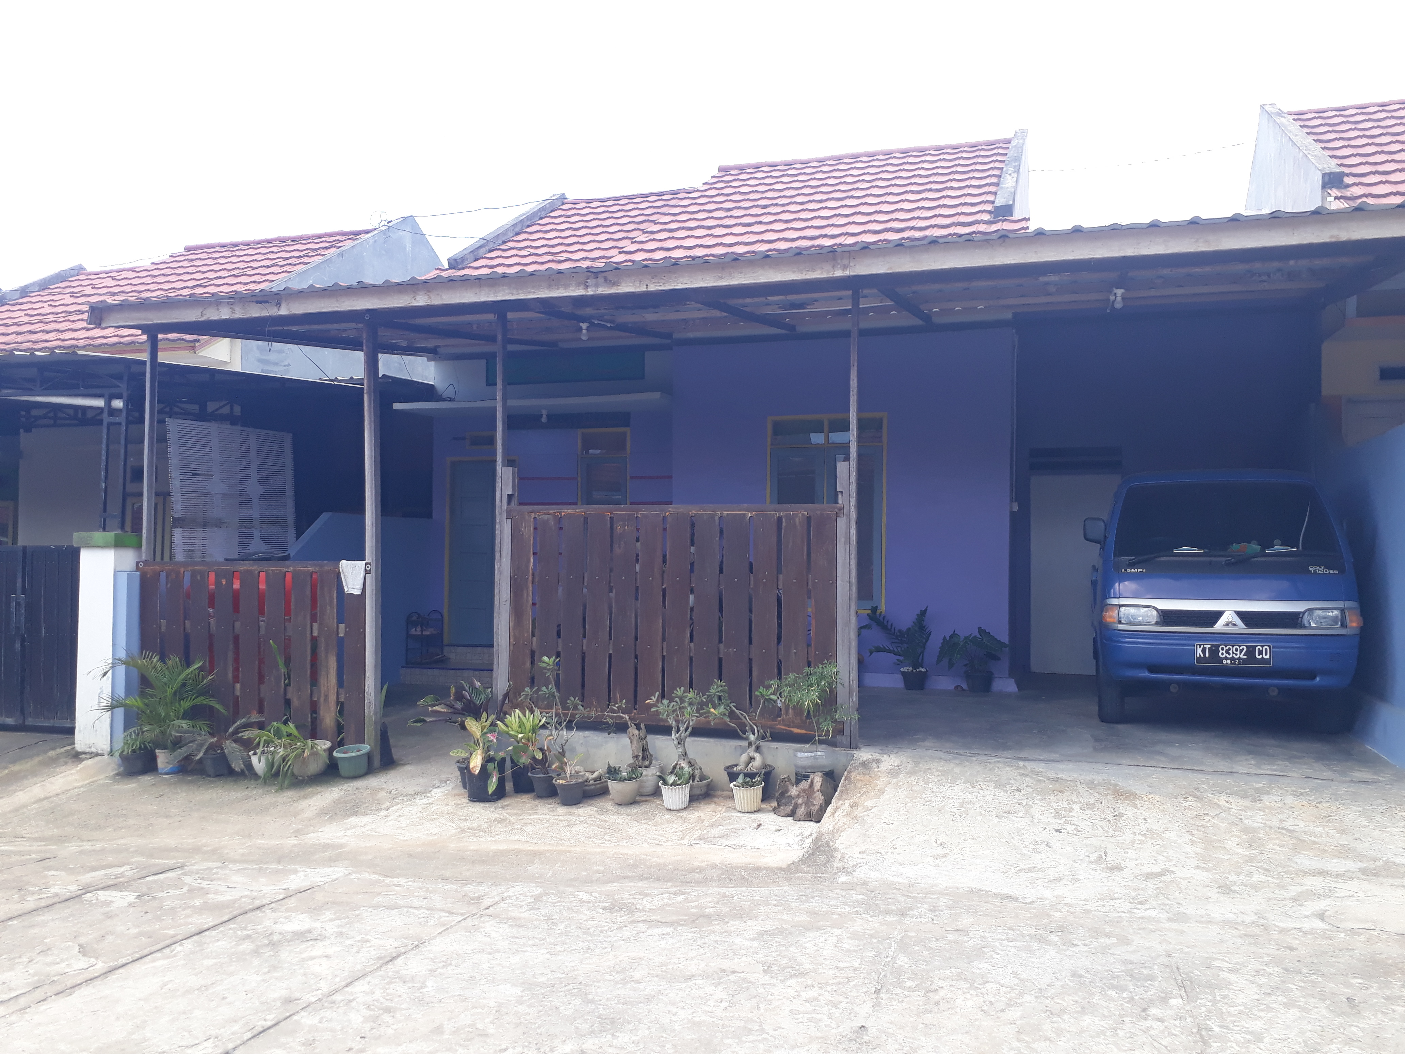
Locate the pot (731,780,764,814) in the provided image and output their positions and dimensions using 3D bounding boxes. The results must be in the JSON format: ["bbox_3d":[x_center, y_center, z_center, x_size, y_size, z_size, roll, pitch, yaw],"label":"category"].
[{"bbox_3d":[0.280,1.682,6.834,0.190,0.173,0.190,0,-1,0],"label":"pot"}]

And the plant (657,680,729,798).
[{"bbox_3d":[-0.064,1.285,6.696,0.456,0.699,0.380,0,-1,18],"label":"plant"}]

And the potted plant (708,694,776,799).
[{"bbox_3d":[0.234,1.301,6.515,0.399,0.598,0.377,1,-1,0],"label":"potted plant"}]

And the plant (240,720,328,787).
[{"bbox_3d":[-2.797,1.532,7.369,0.624,0.418,0.437,0,-1,18],"label":"plant"}]

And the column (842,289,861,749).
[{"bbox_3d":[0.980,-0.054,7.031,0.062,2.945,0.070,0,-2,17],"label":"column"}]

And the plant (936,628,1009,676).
[{"bbox_3d":[2.280,1.126,9.266,0.616,0.548,0.500,0,-1,18],"label":"plant"}]

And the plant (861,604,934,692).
[{"bbox_3d":[1.688,1.040,9.425,0.588,0.716,0.500,0,-1,18],"label":"plant"}]

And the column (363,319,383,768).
[{"bbox_3d":[-2.433,0.115,8.090,0.080,3.306,0.095,-1,-2,17],"label":"column"}]

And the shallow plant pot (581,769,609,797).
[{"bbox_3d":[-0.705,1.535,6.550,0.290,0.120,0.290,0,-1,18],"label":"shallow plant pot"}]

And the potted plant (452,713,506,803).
[{"bbox_3d":[-1.402,1.452,6.883,0.327,0.525,0.316,1,-1,0],"label":"potted plant"}]

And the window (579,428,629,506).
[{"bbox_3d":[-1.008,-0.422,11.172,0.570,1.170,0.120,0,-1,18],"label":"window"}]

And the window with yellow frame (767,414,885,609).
[{"bbox_3d":[1.114,-0.132,9.891,1.086,1.762,0.120,0,-1,18],"label":"window with yellow frame"}]

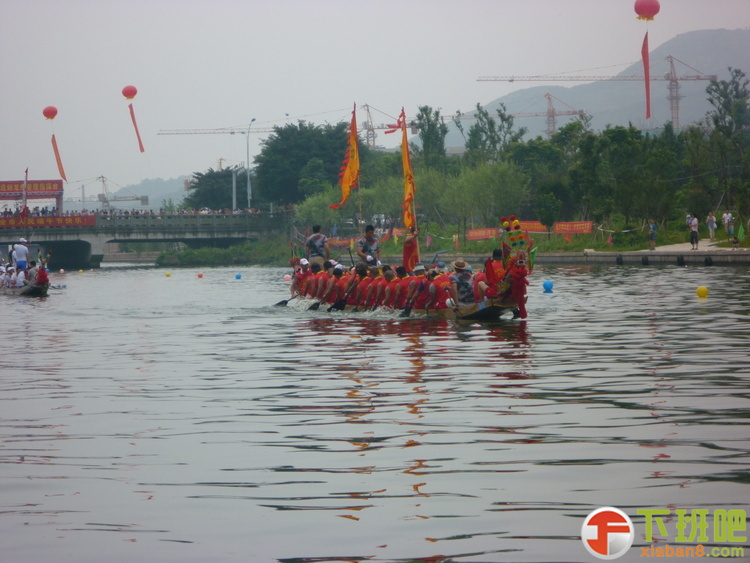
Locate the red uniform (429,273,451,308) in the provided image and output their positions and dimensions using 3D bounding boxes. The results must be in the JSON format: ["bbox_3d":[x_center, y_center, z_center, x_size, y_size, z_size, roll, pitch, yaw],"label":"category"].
[{"bbox_3d":[1.326,0.194,64.100,0.480,0.780,0.450,-2,1,-24],"label":"red uniform"}]

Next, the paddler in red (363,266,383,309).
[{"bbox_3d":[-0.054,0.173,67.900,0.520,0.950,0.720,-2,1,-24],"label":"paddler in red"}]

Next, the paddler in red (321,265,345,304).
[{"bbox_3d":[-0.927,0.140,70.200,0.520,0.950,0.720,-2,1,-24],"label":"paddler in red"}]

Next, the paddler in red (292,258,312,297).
[{"bbox_3d":[-1.596,-0.044,69.200,0.520,0.920,0.650,0,1,-18],"label":"paddler in red"}]

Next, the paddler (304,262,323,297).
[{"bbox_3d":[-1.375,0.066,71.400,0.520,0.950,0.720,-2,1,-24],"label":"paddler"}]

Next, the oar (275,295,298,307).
[{"bbox_3d":[-1.971,0.410,71.600,1.000,0.100,0.180,-28,-11,25],"label":"oar"}]

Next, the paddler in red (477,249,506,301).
[{"bbox_3d":[2.280,-0.117,61.500,0.520,1.030,0.700,-1,1,-30],"label":"paddler in red"}]

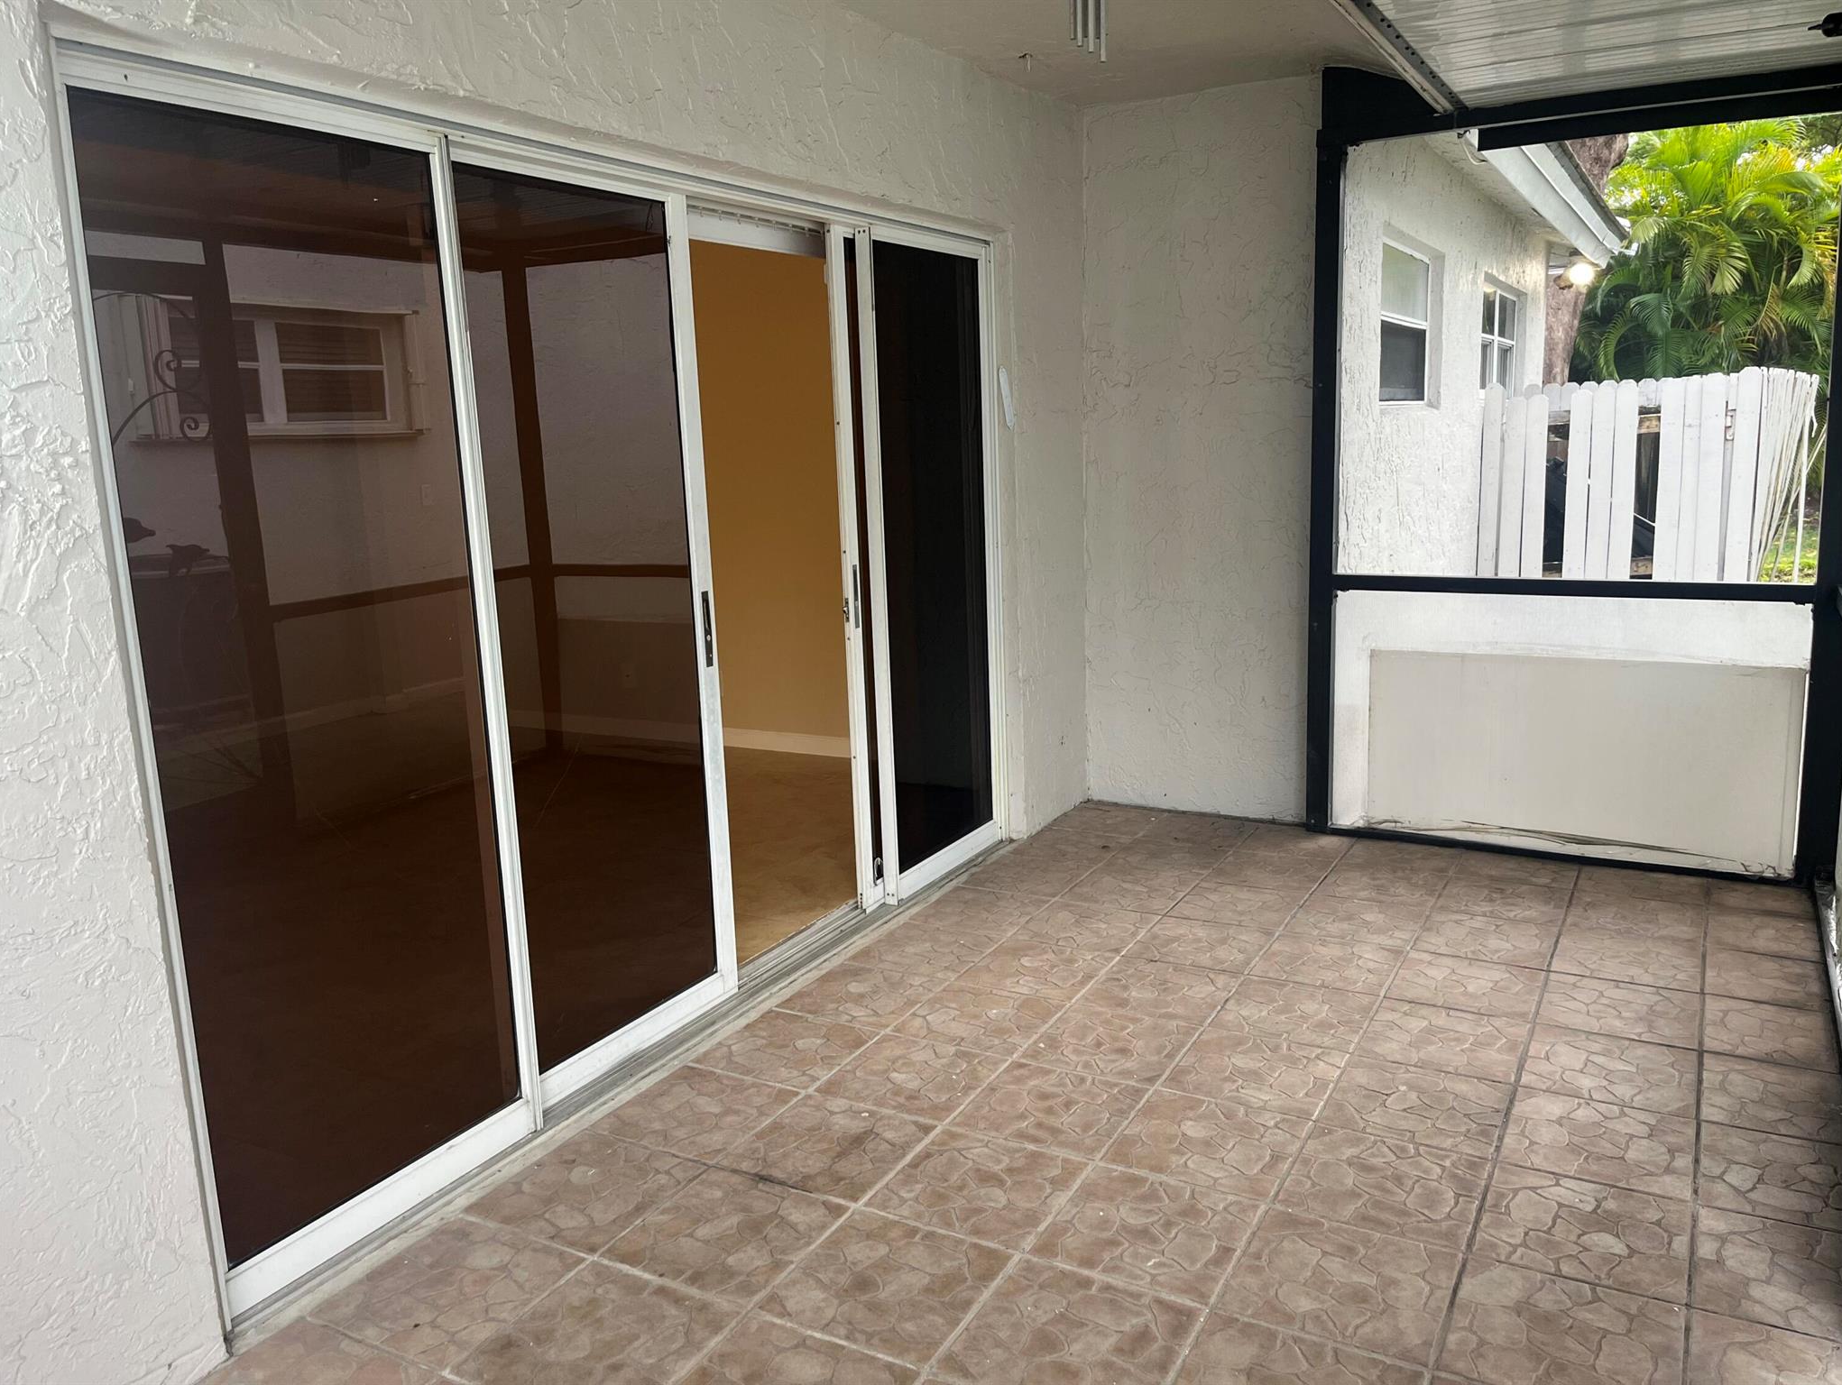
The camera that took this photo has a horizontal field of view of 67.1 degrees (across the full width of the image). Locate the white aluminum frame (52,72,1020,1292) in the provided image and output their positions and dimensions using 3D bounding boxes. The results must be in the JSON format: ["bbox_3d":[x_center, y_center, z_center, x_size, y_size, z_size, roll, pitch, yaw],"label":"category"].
[{"bbox_3d":[-0.523,-0.203,3.460,0.150,2.036,3.003,4,12,29],"label":"white aluminum frame"}]

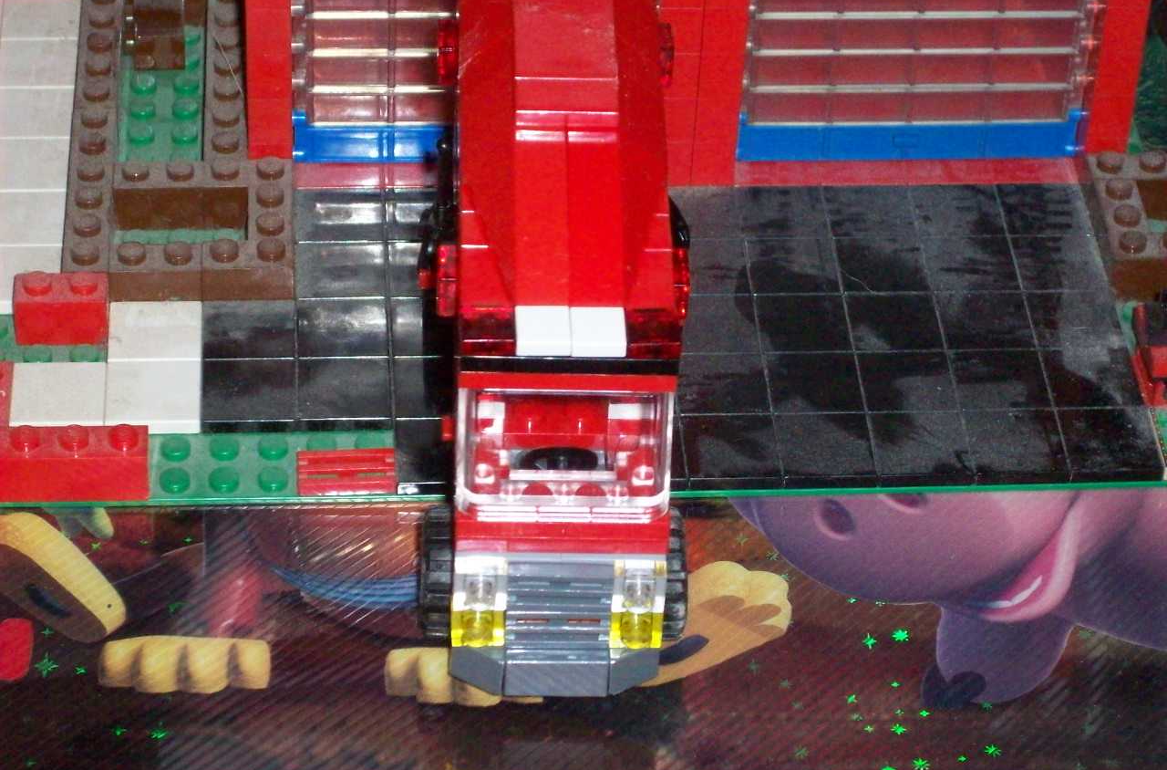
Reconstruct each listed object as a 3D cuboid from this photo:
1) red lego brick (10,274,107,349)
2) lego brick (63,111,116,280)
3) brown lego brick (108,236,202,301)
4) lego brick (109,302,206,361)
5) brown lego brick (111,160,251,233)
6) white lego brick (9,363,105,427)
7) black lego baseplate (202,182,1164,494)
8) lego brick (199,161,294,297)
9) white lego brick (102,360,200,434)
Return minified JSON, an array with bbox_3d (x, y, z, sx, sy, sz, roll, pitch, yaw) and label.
[{"bbox_3d":[-0.089,-0.014,0.641,0.016,0.011,0.008,-1,40,-4],"label":"red lego brick"},{"bbox_3d":[-0.087,-0.032,0.663,0.008,0.011,0.048,-1,40,-4],"label":"lego brick"},{"bbox_3d":[-0.074,-0.019,0.649,0.016,0.011,0.008,-1,40,-4],"label":"brown lego brick"},{"bbox_3d":[-0.073,-0.008,0.642,0.016,0.003,0.016,-1,40,-4],"label":"lego brick"},{"bbox_3d":[-0.072,-0.034,0.667,0.024,0.011,0.008,-1,40,-4],"label":"brown lego brick"},{"bbox_3d":[-0.088,0.002,0.629,0.016,0.003,0.016,-1,40,-4],"label":"white lego brick"},{"bbox_3d":[0.014,-0.009,0.649,0.160,0.003,0.080,-1,40,-4],"label":"black lego baseplate"},{"bbox_3d":[-0.059,-0.027,0.659,0.016,0.011,0.032,-1,40,-4],"label":"lego brick"},{"bbox_3d":[-0.072,0.002,0.630,0.016,0.003,0.016,-1,40,-4],"label":"white lego brick"}]

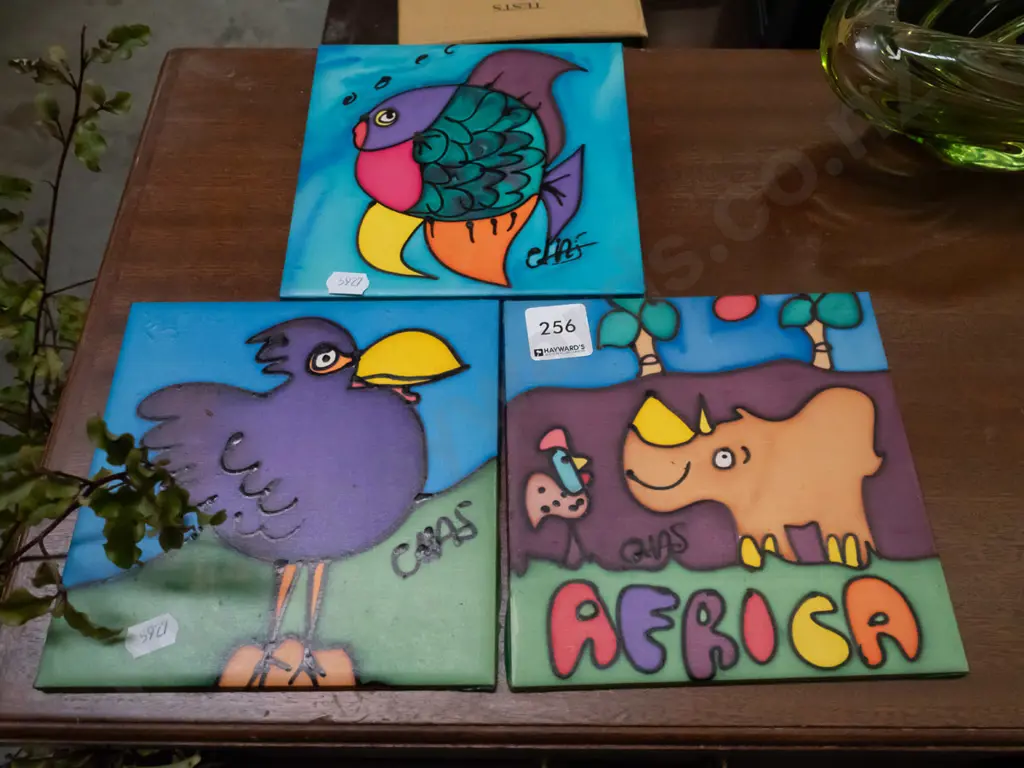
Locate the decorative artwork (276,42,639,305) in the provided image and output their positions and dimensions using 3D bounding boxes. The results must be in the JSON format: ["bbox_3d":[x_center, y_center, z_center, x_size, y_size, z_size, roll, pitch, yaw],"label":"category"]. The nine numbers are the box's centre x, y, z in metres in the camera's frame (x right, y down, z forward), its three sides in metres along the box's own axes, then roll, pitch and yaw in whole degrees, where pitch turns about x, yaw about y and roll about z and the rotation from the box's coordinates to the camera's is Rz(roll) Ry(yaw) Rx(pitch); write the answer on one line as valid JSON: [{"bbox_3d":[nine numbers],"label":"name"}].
[{"bbox_3d":[-0.029,-0.140,0.533,0.210,0.015,0.210,0,62,0],"label":"decorative artwork"}]

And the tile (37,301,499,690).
[{"bbox_3d":[-0.113,0.049,0.433,0.210,0.015,0.210,0,62,0],"label":"tile"}]

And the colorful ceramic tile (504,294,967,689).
[{"bbox_3d":[0.103,0.046,0.434,0.210,0.015,0.210,-1,62,0],"label":"colorful ceramic tile"}]

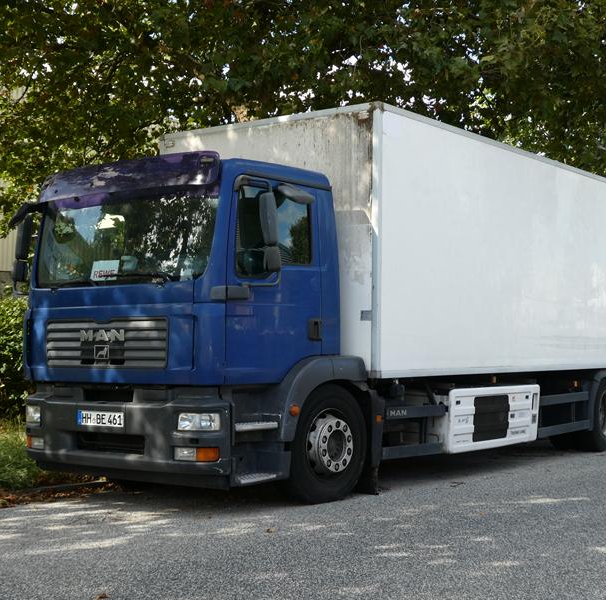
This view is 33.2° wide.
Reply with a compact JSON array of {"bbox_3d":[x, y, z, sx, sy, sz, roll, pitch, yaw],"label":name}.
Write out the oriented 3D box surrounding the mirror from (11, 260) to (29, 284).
[{"bbox_3d":[-2.443,-0.244,8.803,0.110,0.190,0.180,2,-2,-32],"label":"mirror"}]

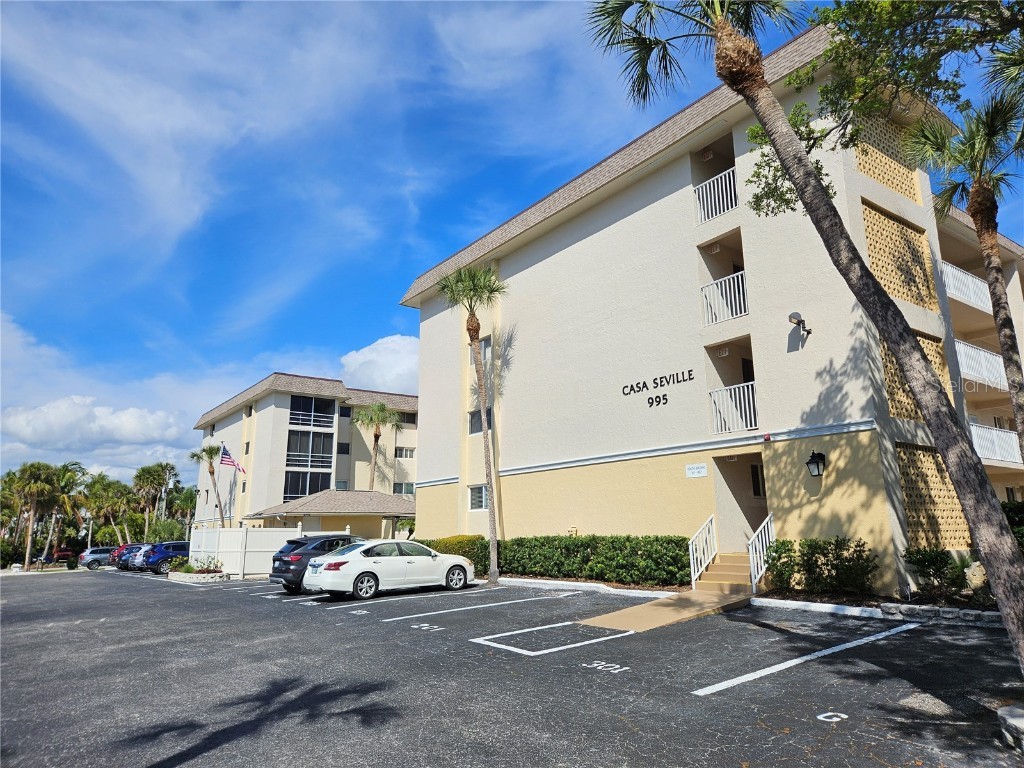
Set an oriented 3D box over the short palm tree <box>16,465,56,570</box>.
[{"bbox_3d":[-38.341,10.468,53.907,3.200,8.406,3.200,8,-15,-35],"label":"short palm tree"}]

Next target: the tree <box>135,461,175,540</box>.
[{"bbox_3d":[-34.369,12.180,63.940,3.500,9.497,3.500,8,-15,-35],"label":"tree"}]

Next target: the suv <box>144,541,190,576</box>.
[{"bbox_3d":[-18.503,9.908,39.130,4.660,1.720,1.840,8,-15,-35],"label":"suv"}]

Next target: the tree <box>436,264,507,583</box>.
[{"bbox_3d":[-1.092,1.053,20.869,2.300,9.700,2.300,-1,-12,0],"label":"tree"}]

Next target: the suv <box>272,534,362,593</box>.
[{"bbox_3d":[-5.031,5.557,21.143,4.590,1.680,1.880,8,-15,-35],"label":"suv"}]

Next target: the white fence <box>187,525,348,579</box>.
[{"bbox_3d":[-11.300,7.742,31.807,5.800,2.350,4.500,8,-15,-35],"label":"white fence"}]

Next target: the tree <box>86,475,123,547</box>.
[{"bbox_3d":[-34.609,11.424,57.016,3.200,7.811,3.200,8,-15,-35],"label":"tree"}]

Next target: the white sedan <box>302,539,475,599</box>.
[{"bbox_3d":[-3.268,5.199,19.388,4.860,1.470,1.830,8,-15,-35],"label":"white sedan"}]

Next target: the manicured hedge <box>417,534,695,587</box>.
[{"bbox_3d":[0.467,4.935,19.477,0.900,1.100,12.200,8,-15,-35],"label":"manicured hedge"}]

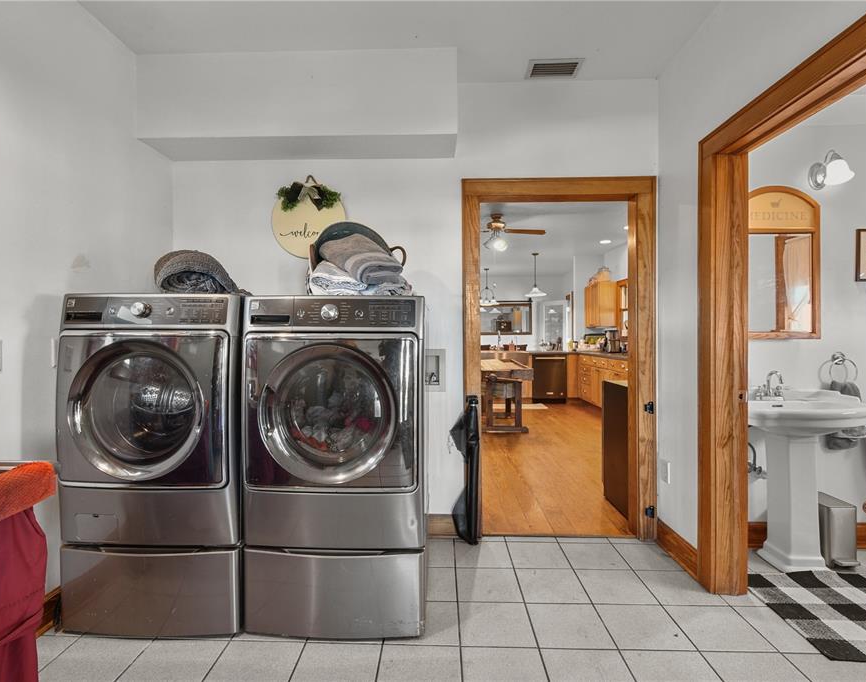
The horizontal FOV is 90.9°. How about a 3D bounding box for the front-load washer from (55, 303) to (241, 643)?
[{"bbox_3d":[-1.141,0.507,2.128,0.740,1.380,0.800,0,0,1],"label":"front-load washer"}]

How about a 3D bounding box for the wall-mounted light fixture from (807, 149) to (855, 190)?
[{"bbox_3d":[2.211,-0.956,2.347,0.155,0.195,0.190,0,0,1],"label":"wall-mounted light fixture"}]

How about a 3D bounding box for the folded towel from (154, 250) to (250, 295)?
[{"bbox_3d":[-1.072,-0.309,2.010,0.370,0.200,0.310,0,0,1],"label":"folded towel"}]

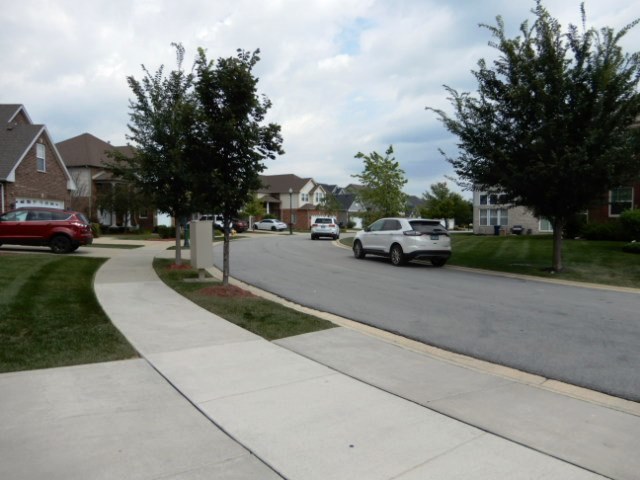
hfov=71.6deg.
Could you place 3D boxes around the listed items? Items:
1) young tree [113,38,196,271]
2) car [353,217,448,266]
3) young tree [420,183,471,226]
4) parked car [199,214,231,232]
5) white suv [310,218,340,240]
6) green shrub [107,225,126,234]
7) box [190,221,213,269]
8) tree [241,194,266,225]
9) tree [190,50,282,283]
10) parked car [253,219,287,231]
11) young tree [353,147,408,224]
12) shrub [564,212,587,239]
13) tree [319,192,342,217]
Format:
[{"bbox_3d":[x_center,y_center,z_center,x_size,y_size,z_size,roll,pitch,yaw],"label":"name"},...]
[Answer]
[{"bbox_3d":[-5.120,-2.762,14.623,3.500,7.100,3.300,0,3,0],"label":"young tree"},{"bbox_3d":[3.040,-0.020,17.500,1.950,1.740,4.770,-1,3,-24],"label":"car"},{"bbox_3d":[15.927,-4.210,55.864,6.300,6.029,6.300,0,3,0],"label":"young tree"},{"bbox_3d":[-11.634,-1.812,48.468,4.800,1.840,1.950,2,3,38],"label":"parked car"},{"bbox_3d":[0.477,-0.943,35.256,1.940,1.760,4.820,0,3,7],"label":"white suv"},{"bbox_3d":[-14.869,-0.801,32.484,1.500,0.650,1.100,0,3,0],"label":"green shrub"},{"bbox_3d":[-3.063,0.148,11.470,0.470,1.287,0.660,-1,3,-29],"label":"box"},{"bbox_3d":[-7.344,-3.131,48.888,3.100,4.500,3.000,0,3,0],"label":"tree"},{"bbox_3d":[-1.930,-1.634,10.134,2.400,5.378,2.400,0,3,0],"label":"tree"},{"bbox_3d":[-6.412,-1.962,57.471,4.750,1.450,1.830,1,3,29],"label":"parked car"},{"bbox_3d":[3.313,-2.382,24.360,3.100,5.600,3.000,0,3,0],"label":"young tree"},{"bbox_3d":[14.684,-0.793,25.464,1.300,1.450,1.300,0,3,0],"label":"shrub"},{"bbox_3d":[1.205,-3.208,50.906,2.800,4.466,2.800,0,3,0],"label":"tree"}]

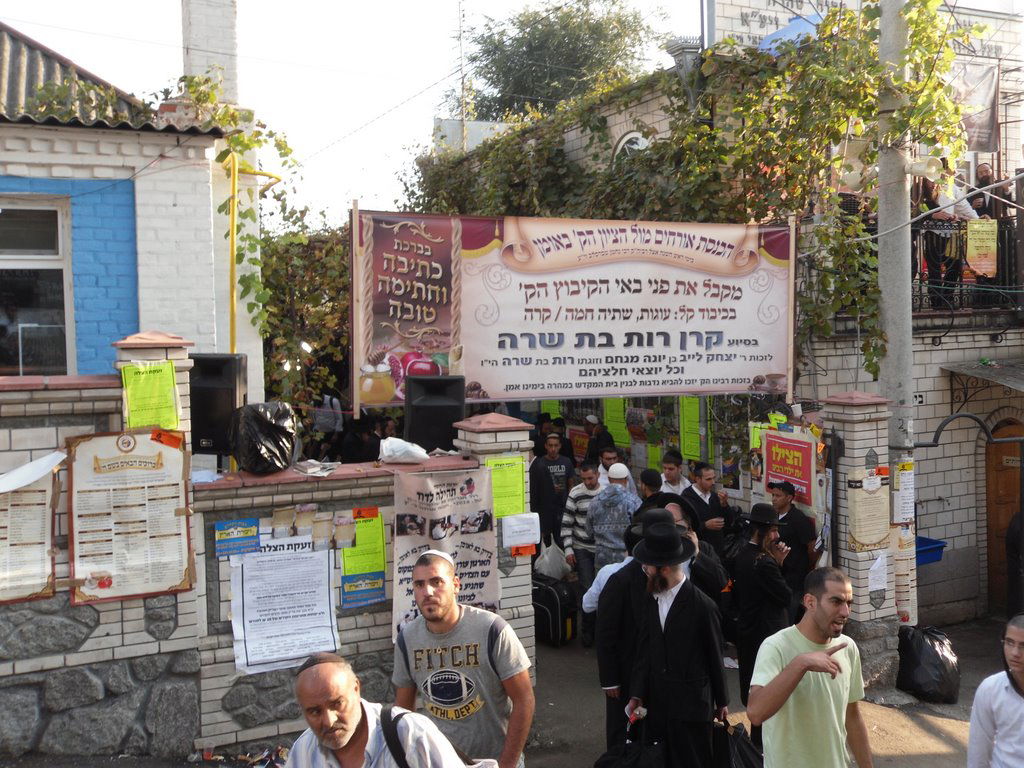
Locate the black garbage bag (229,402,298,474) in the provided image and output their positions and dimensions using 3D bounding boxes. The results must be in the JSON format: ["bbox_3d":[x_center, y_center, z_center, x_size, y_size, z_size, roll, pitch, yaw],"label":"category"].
[{"bbox_3d":[-1.627,0.357,6.780,0.420,0.450,0.380,-2,2,-25],"label":"black garbage bag"}]

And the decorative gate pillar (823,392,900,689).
[{"bbox_3d":[3.020,1.340,9.060,0.470,2.515,0.470,-2,2,-25],"label":"decorative gate pillar"}]

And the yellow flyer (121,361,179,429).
[{"bbox_3d":[-2.201,0.086,6.323,0.297,0.410,0.015,-6,4,-25],"label":"yellow flyer"}]

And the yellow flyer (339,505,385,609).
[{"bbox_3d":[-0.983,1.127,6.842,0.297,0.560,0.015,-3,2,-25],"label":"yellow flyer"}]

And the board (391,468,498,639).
[{"bbox_3d":[-0.449,1.157,7.045,0.740,1.140,0.030,-2,2,-25],"label":"board"}]

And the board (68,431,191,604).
[{"bbox_3d":[-2.289,0.796,6.210,0.680,0.970,0.020,-3,2,-25],"label":"board"}]

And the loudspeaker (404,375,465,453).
[{"bbox_3d":[-0.600,0.272,7.831,0.420,0.680,0.370,0,2,-12],"label":"loudspeaker"}]

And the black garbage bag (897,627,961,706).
[{"bbox_3d":[3.478,2.296,8.648,0.460,0.570,0.440,-1,2,0],"label":"black garbage bag"}]

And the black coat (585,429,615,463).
[{"bbox_3d":[0.931,0.844,10.812,0.330,0.800,0.480,-2,2,-23],"label":"black coat"}]

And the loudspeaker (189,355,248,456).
[{"bbox_3d":[-2.053,0.133,7.184,0.420,0.680,0.370,-1,2,4],"label":"loudspeaker"}]

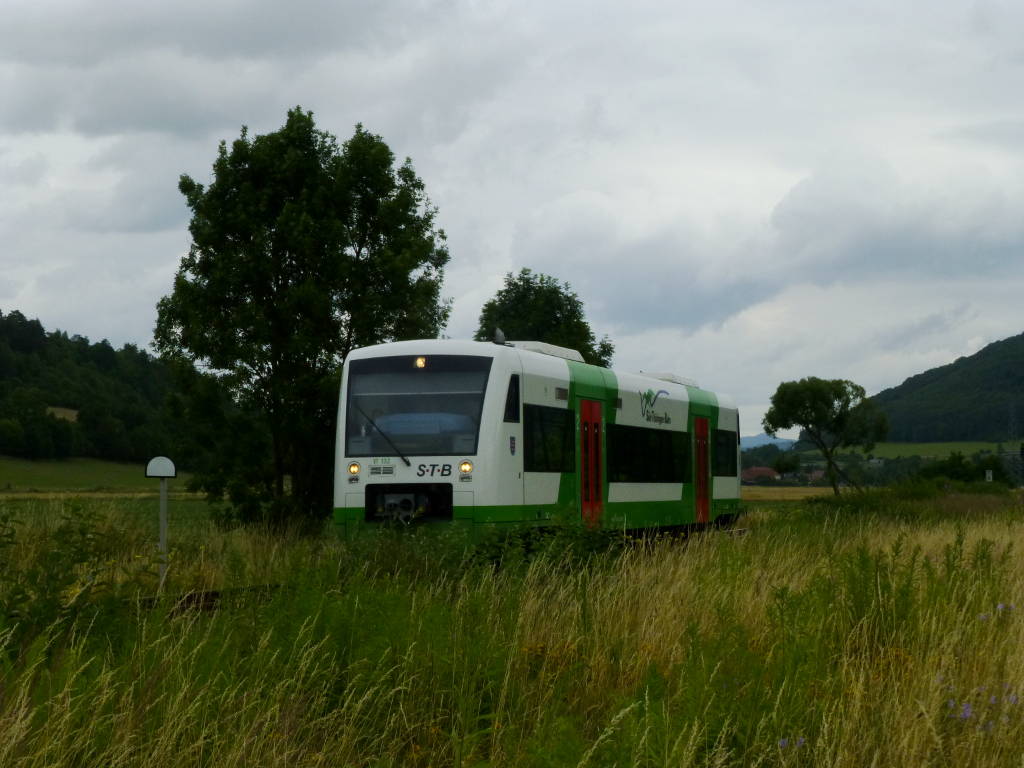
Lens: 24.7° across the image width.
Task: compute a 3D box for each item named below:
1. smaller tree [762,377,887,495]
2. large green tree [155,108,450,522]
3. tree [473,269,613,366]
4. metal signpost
[{"bbox_3d":[18.694,3.384,140.166,7.428,7.557,7.057,0,-3,0],"label":"smaller tree"},{"bbox_3d":[-5.959,-1.839,66.264,8.359,12.020,7.941,0,-3,0],"label":"large green tree"},{"bbox_3d":[1.393,0.517,103.246,6.875,11.186,6.532,0,-3,0],"label":"tree"},{"bbox_3d":[-5.166,2.056,34.344,0.480,1.981,0.110,-1,-3,13],"label":"metal signpost"}]

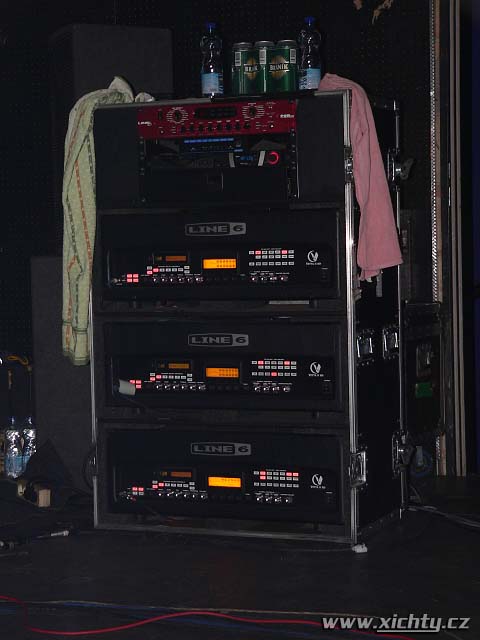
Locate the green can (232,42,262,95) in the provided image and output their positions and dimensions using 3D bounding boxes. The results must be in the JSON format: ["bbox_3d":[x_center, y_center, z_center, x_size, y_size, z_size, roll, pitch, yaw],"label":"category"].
[{"bbox_3d":[0.009,-0.702,4.423,0.066,0.168,0.066,-1,2,0],"label":"green can"}]

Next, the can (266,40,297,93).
[{"bbox_3d":[0.134,-0.703,4.386,0.066,0.168,0.066,0,2,23],"label":"can"}]

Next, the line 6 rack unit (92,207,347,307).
[{"bbox_3d":[-0.015,-0.178,4.479,0.748,0.280,0.290,0,2,23],"label":"line 6 rack unit"}]

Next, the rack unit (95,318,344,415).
[{"bbox_3d":[-0.009,0.127,4.489,0.748,0.267,0.290,0,2,23],"label":"rack unit"}]

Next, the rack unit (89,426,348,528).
[{"bbox_3d":[-0.003,0.441,4.501,0.751,0.272,0.290,0,2,23],"label":"rack unit"}]

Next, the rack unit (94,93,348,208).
[{"bbox_3d":[0.003,-0.453,4.497,0.770,0.315,0.380,0,2,23],"label":"rack unit"}]

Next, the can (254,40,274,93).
[{"bbox_3d":[0.070,-0.702,4.404,0.066,0.168,0.066,-1,2,0],"label":"can"}]

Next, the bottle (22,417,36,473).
[{"bbox_3d":[-0.750,0.457,5.550,0.062,0.222,0.062,-1,2,0],"label":"bottle"}]

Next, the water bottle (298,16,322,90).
[{"bbox_3d":[0.196,-0.731,4.350,0.065,0.225,0.065,-1,2,0],"label":"water bottle"}]

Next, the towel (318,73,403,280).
[{"bbox_3d":[0.337,-0.393,4.350,0.160,0.565,0.330,0,2,23],"label":"towel"}]

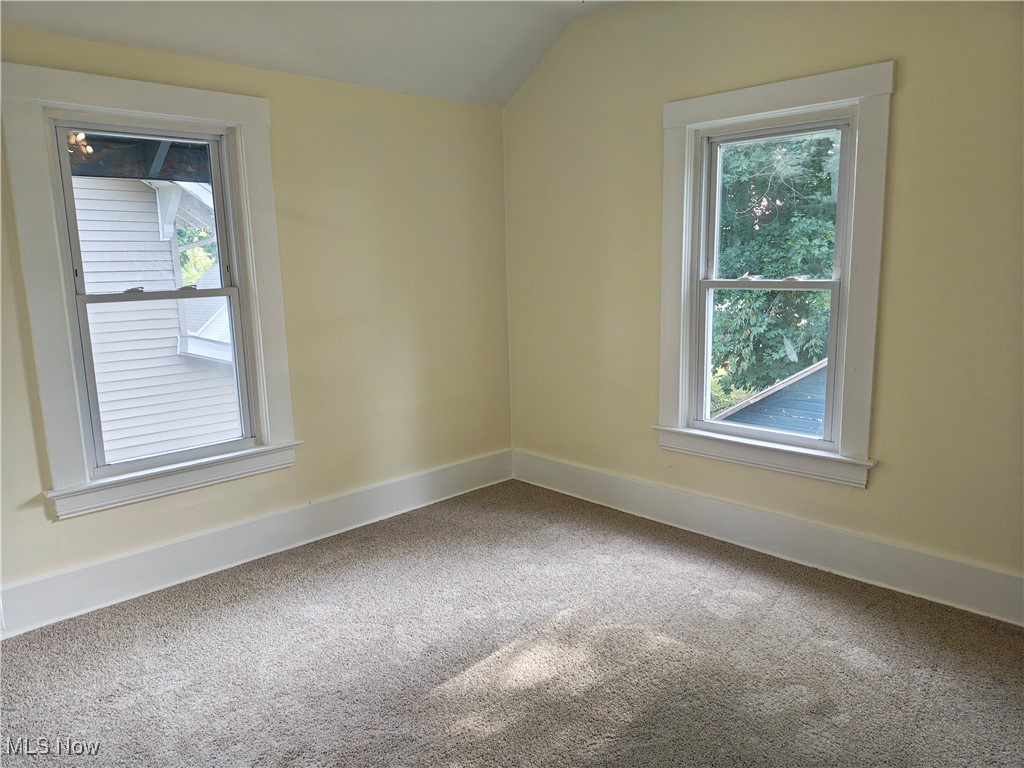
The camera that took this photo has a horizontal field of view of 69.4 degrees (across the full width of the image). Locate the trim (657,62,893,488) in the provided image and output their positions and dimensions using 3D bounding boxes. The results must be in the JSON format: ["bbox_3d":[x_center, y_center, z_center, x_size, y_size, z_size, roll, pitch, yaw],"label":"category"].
[{"bbox_3d":[1.137,-0.457,3.382,0.120,1.723,1.087,-11,14,-43],"label":"trim"}]

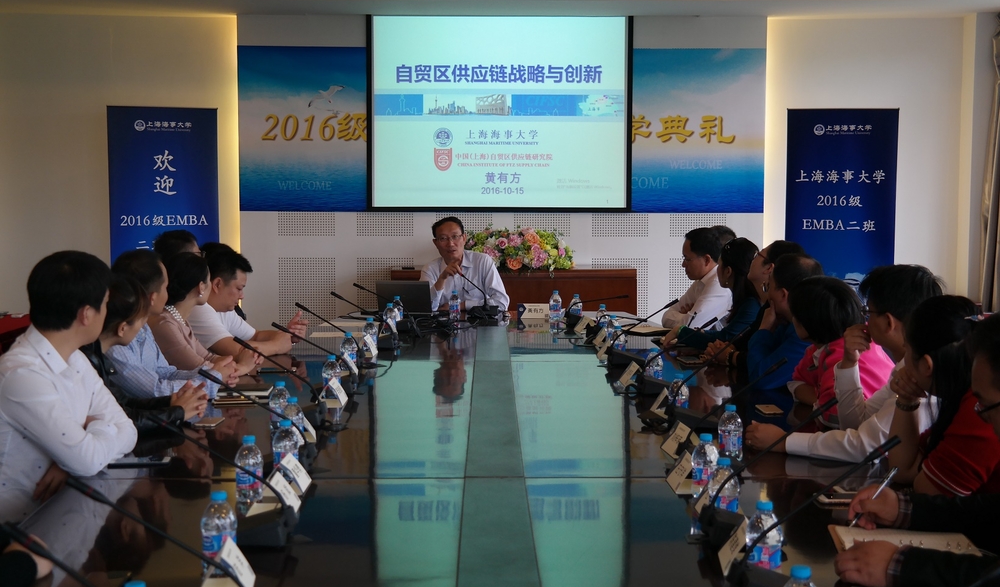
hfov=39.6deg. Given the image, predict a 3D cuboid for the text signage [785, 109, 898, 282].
[{"bbox_3d":[2.535,-0.364,10.348,0.800,2.030,0.150,1,5,9],"label":"text signage"}]

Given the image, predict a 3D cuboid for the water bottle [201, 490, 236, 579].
[{"bbox_3d":[-0.493,0.423,2.445,0.063,0.149,0.063,0,4,0],"label":"water bottle"}]

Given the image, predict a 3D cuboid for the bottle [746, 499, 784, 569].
[{"bbox_3d":[0.469,0.435,2.460,0.065,0.148,0.065,0,4,0],"label":"bottle"}]

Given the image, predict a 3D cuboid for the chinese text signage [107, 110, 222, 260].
[{"bbox_3d":[-2.501,-0.364,10.348,0.800,2.030,0.150,-1,5,-12],"label":"chinese text signage"}]

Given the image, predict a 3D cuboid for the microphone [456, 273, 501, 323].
[{"bbox_3d":[-0.118,0.008,8.030,0.180,0.245,0.350,-2,4,-23],"label":"microphone"}]

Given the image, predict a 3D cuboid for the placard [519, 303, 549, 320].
[{"bbox_3d":[0.183,0.098,7.405,0.178,0.080,0.080,0,4,0],"label":"placard"}]

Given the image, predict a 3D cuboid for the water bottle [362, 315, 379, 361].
[{"bbox_3d":[-0.552,0.180,5.930,0.066,0.148,0.066,0,4,0],"label":"water bottle"}]

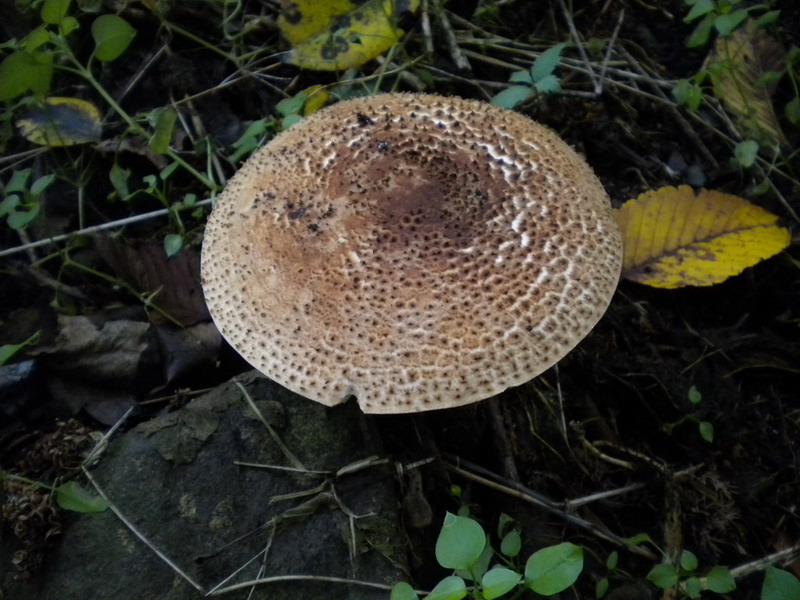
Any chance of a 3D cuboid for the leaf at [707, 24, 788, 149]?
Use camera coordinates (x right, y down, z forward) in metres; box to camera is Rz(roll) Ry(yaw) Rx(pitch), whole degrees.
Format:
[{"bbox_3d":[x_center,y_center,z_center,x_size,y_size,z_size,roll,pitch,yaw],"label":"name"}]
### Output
[{"bbox_3d":[0.188,-0.119,0.441,0.042,0.014,0.093,-5,62,6],"label":"leaf"}]

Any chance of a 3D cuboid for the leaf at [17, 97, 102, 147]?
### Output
[{"bbox_3d":[-0.180,-0.095,0.430,0.043,0.010,0.034,3,60,-4],"label":"leaf"}]

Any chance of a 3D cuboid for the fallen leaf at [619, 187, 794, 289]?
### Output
[{"bbox_3d":[0.124,-0.029,0.346,0.083,0.014,0.051,-15,61,-8],"label":"fallen leaf"}]

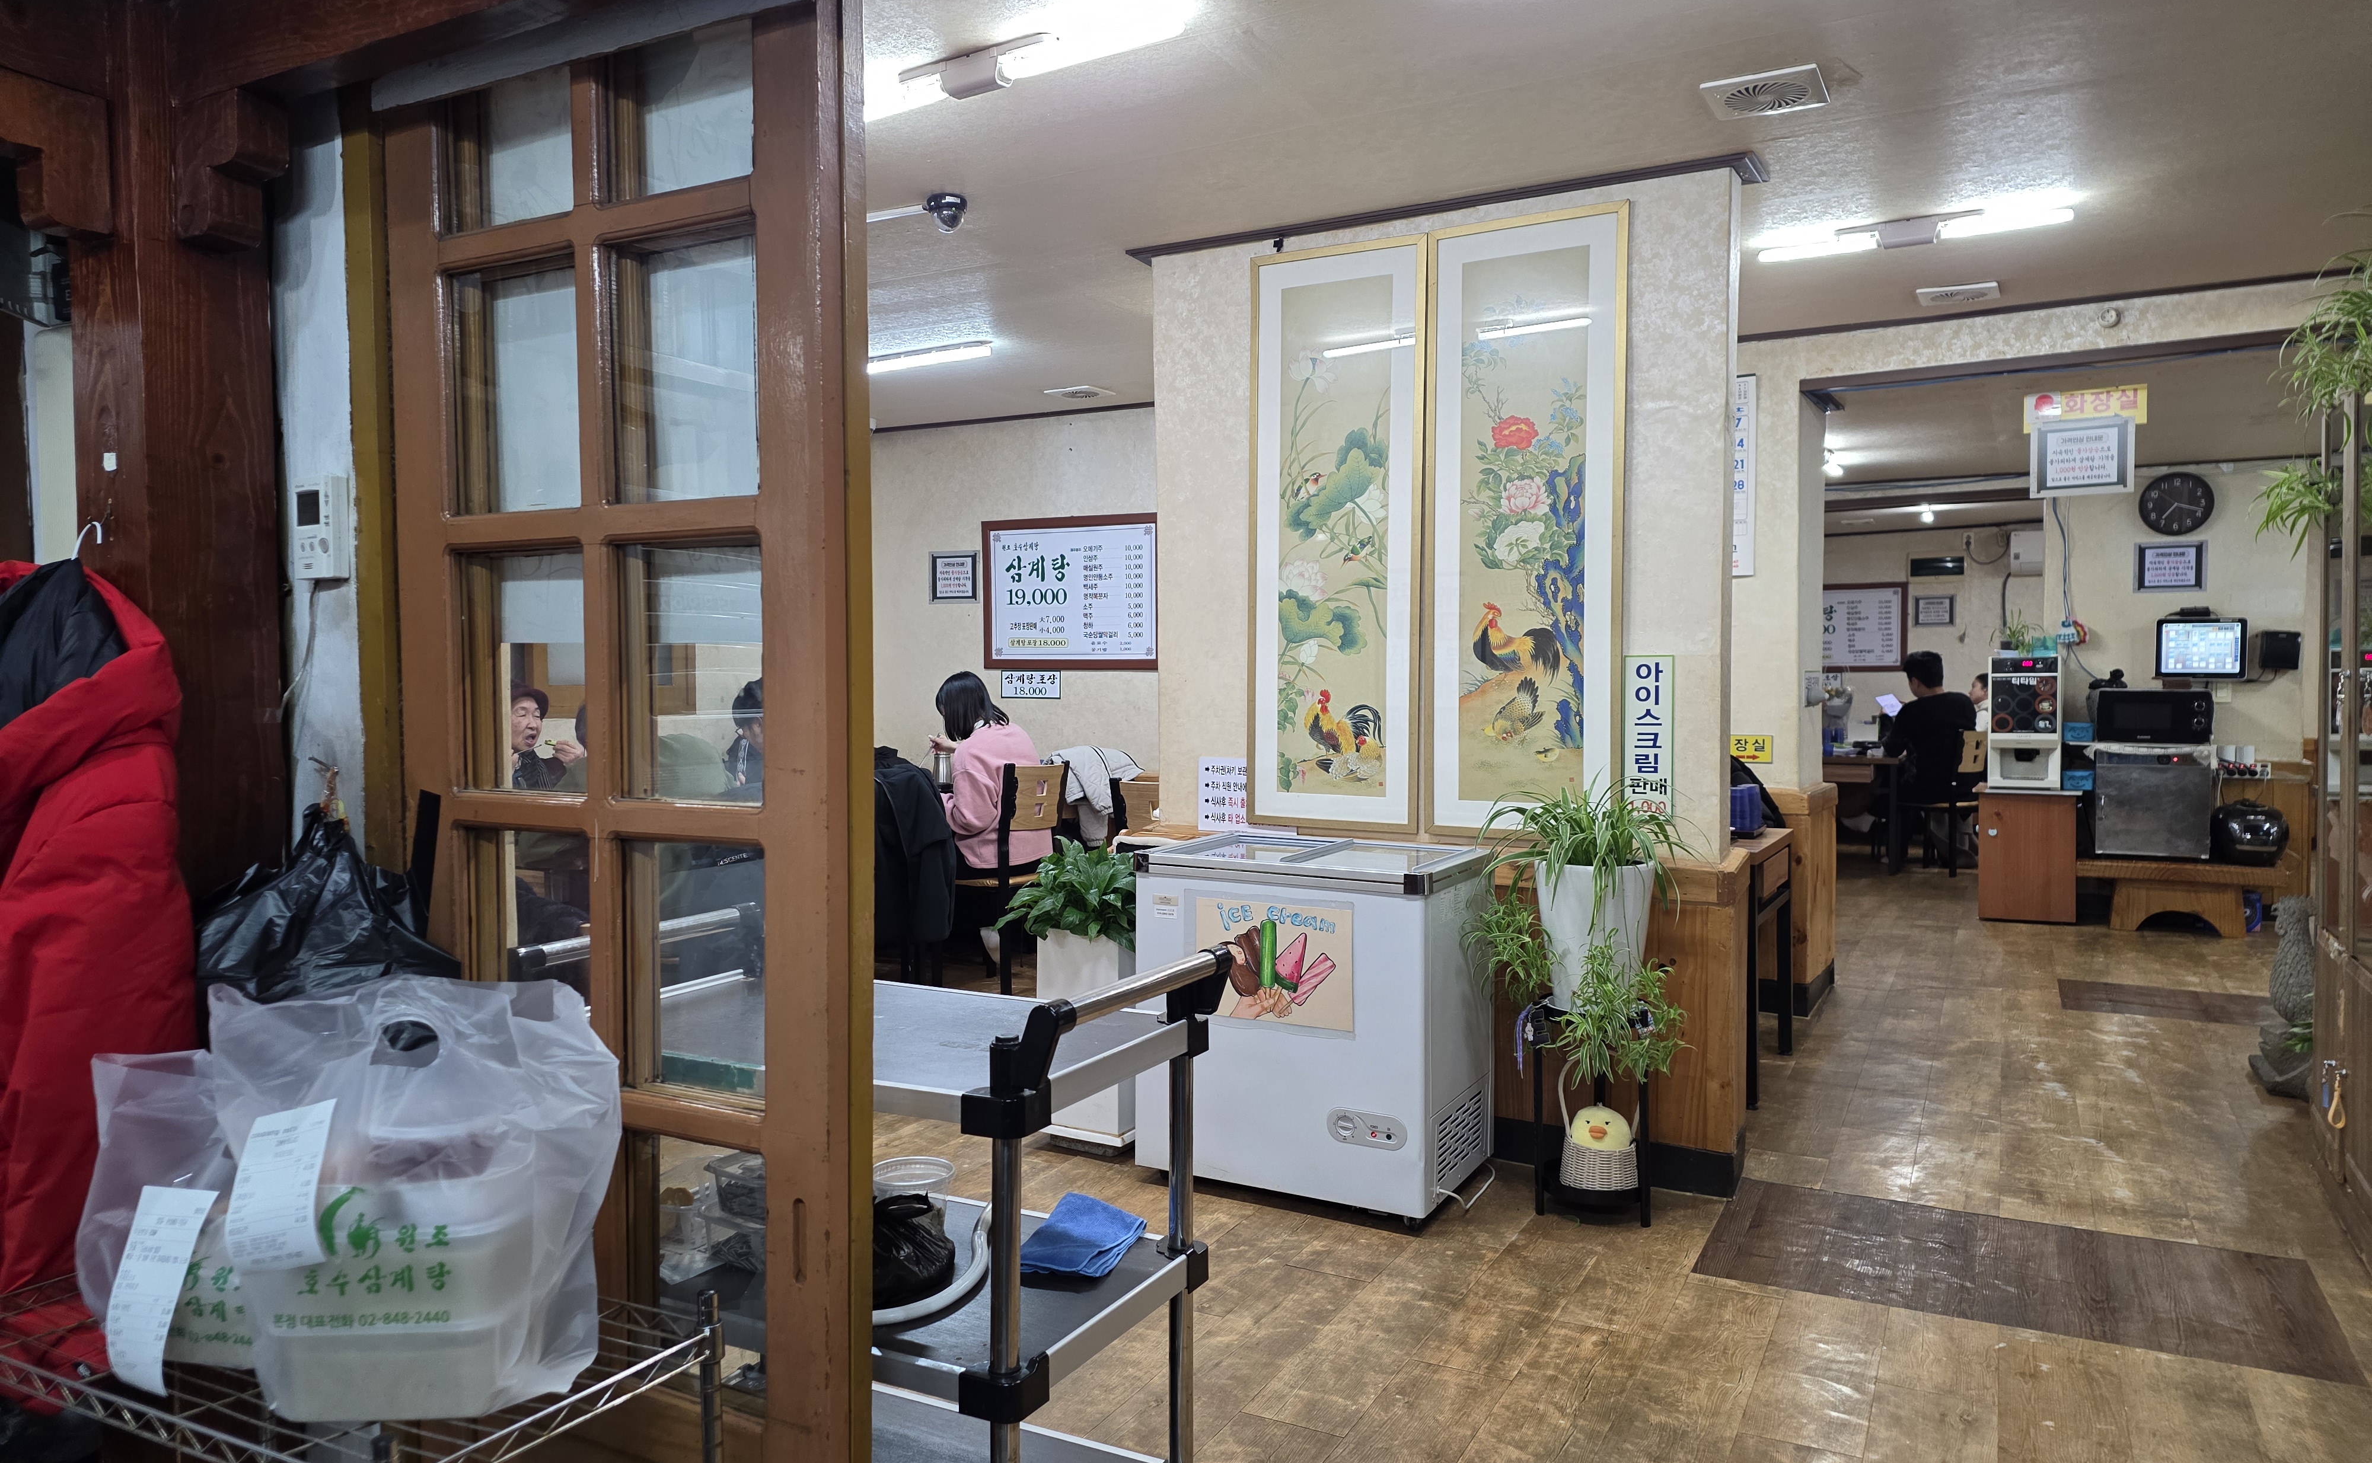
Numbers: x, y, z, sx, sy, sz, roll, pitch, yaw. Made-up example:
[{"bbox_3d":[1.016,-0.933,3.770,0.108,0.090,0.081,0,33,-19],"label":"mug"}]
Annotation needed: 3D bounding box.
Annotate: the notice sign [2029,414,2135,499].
[{"bbox_3d":[3.052,-0.936,5.360,0.310,0.257,0.025,2,3,33],"label":"notice sign"}]

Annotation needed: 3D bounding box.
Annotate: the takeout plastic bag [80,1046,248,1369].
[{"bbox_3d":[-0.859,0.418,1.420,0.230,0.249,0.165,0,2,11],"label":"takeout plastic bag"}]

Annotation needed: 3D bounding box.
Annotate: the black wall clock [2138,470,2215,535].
[{"bbox_3d":[4.804,-1.112,7.643,0.310,0.310,0.045,1,2,28],"label":"black wall clock"}]

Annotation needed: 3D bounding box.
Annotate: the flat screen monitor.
[{"bbox_3d":[5.039,-0.411,7.817,0.368,0.297,0.065,1,3,29],"label":"flat screen monitor"}]

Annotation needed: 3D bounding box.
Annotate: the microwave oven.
[{"bbox_3d":[4.813,-0.075,7.837,0.470,0.255,0.350,1,3,28],"label":"microwave oven"}]

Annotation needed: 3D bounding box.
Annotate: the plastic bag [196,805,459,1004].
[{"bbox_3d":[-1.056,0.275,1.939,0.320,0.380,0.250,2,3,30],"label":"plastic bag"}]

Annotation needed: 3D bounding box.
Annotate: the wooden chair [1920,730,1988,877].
[{"bbox_3d":[4.740,0.428,9.906,0.420,0.896,0.470,-2,3,-34],"label":"wooden chair"}]

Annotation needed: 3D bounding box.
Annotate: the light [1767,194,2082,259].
[{"bbox_3d":[1.934,-1.331,4.208,0.770,0.100,0.120,1,2,28],"label":"light"}]

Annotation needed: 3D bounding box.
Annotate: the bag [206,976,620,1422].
[{"bbox_3d":[-0.655,0.381,1.355,0.290,0.327,0.175,0,2,-2],"label":"bag"}]

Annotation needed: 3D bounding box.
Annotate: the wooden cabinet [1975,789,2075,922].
[{"bbox_3d":[4.385,0.634,8.204,0.455,0.645,0.450,1,3,27],"label":"wooden cabinet"}]

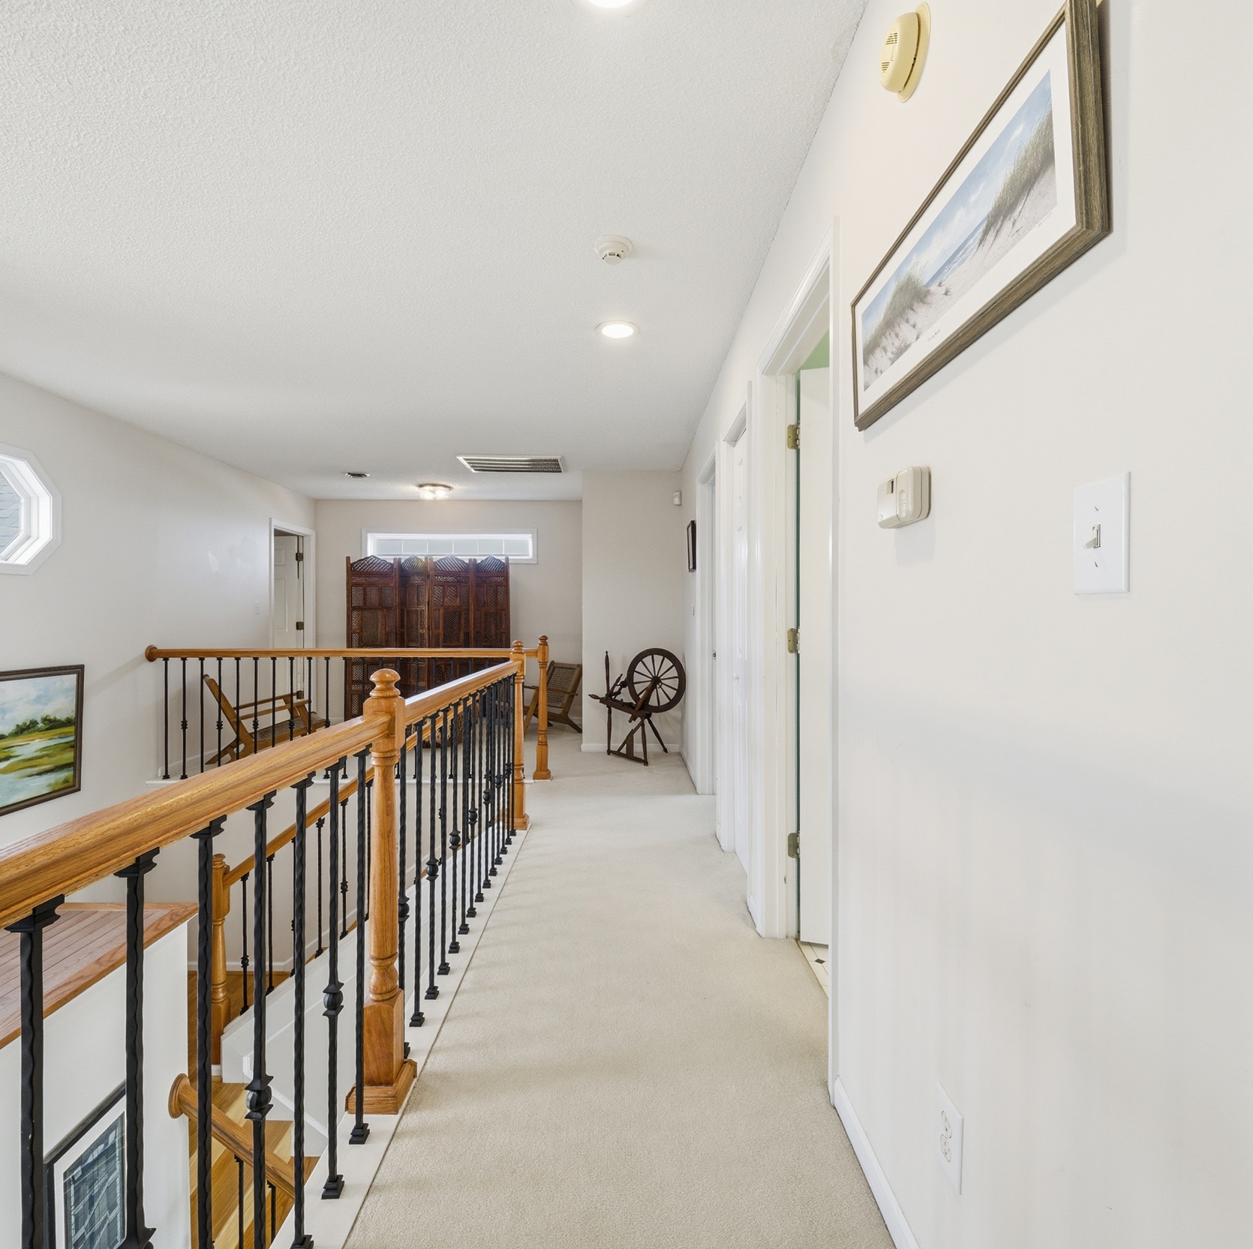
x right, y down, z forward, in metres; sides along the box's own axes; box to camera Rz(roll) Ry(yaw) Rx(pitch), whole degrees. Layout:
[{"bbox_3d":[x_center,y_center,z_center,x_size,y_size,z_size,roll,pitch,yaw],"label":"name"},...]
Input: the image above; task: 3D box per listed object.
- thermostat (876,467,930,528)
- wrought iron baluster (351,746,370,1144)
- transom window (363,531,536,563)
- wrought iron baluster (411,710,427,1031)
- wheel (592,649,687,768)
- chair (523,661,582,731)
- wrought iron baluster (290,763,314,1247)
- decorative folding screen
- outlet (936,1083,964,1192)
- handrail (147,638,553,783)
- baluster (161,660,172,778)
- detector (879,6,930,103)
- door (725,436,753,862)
[{"bbox_3d":[0.497,-0.223,1.124,0.042,0.088,0.123,0,1,0],"label":"thermostat"},{"bbox_3d":[-0.595,0.711,1.396,0.032,0.865,0.032,0,1,0],"label":"wrought iron baluster"},{"bbox_3d":[-1.901,-0.839,6.785,1.880,0.355,0.120,0,0,0],"label":"transom window"},{"bbox_3d":[-0.595,0.699,1.783,0.036,0.870,0.036,0,0,0],"label":"wrought iron baluster"},{"bbox_3d":[0.092,0.661,5.254,0.860,0.920,0.500,0,0,20],"label":"wheel"},{"bbox_3d":[-0.886,0.752,6.261,0.740,0.700,0.560,0,1,-38],"label":"chair"},{"bbox_3d":[-0.585,0.702,1.122,0.036,0.870,0.036,0,0,0],"label":"wrought iron baluster"},{"bbox_3d":[-2.043,0.202,6.486,1.690,1.800,0.240,0,1,0],"label":"decorative folding screen"},{"bbox_3d":[0.504,0.802,0.982,0.008,0.115,0.071,0,0,0],"label":"outlet"},{"bbox_3d":[-2.009,0.602,4.550,2.940,1.030,0.120,0,1,0],"label":"handrail"},{"bbox_3d":[-3.308,0.678,4.494,0.036,0.870,0.036,0,0,0],"label":"baluster"},{"bbox_3d":[0.496,-1.028,1.120,0.045,0.135,0.135,0,1,0],"label":"detector"},{"bbox_3d":[0.558,0.122,2.856,0.035,2.010,0.510,0,1,0],"label":"door"}]

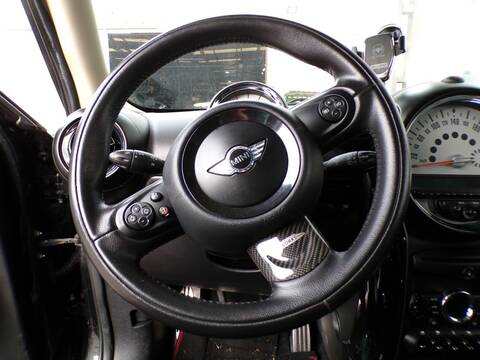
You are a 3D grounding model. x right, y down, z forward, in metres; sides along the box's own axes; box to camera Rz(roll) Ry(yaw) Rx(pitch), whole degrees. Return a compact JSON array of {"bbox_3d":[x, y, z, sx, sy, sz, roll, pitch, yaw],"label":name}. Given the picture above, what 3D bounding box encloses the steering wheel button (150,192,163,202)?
[{"bbox_3d":[-0.095,0.020,0.379,0.013,0.011,0.006,-29,-17,-5],"label":"steering wheel button"}]

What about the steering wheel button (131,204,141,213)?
[{"bbox_3d":[-0.118,0.033,0.377,0.011,0.010,0.004,-29,-17,-5],"label":"steering wheel button"}]

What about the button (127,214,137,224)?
[{"bbox_3d":[-0.121,0.044,0.374,0.011,0.010,0.004,-29,-17,-5],"label":"button"}]

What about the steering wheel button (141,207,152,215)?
[{"bbox_3d":[-0.105,0.035,0.375,0.011,0.010,0.004,-29,-17,-5],"label":"steering wheel button"}]

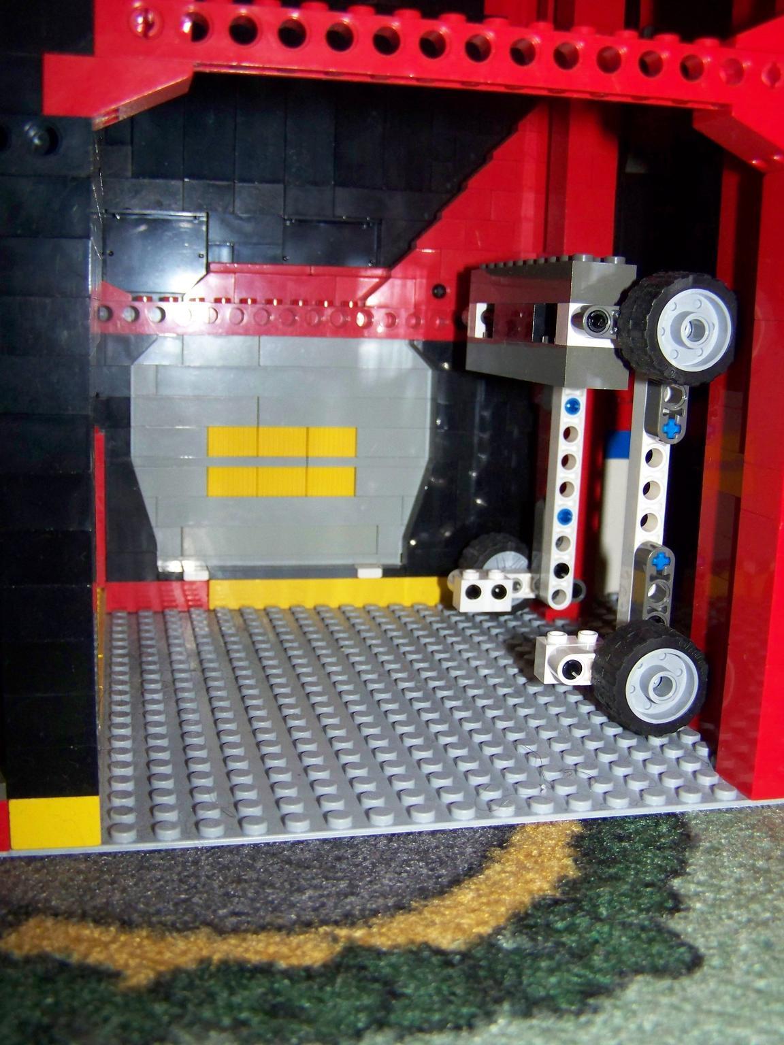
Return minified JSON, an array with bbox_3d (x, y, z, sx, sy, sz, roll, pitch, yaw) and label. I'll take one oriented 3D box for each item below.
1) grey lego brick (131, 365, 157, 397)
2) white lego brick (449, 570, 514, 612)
[{"bbox_3d":[-0.078,-0.045,0.360,0.008,0.010,0.008,-1,10,-13],"label":"grey lego brick"},{"bbox_3d":[0.028,0.021,0.348,0.016,0.011,0.008,-1,10,-13],"label":"white lego brick"}]

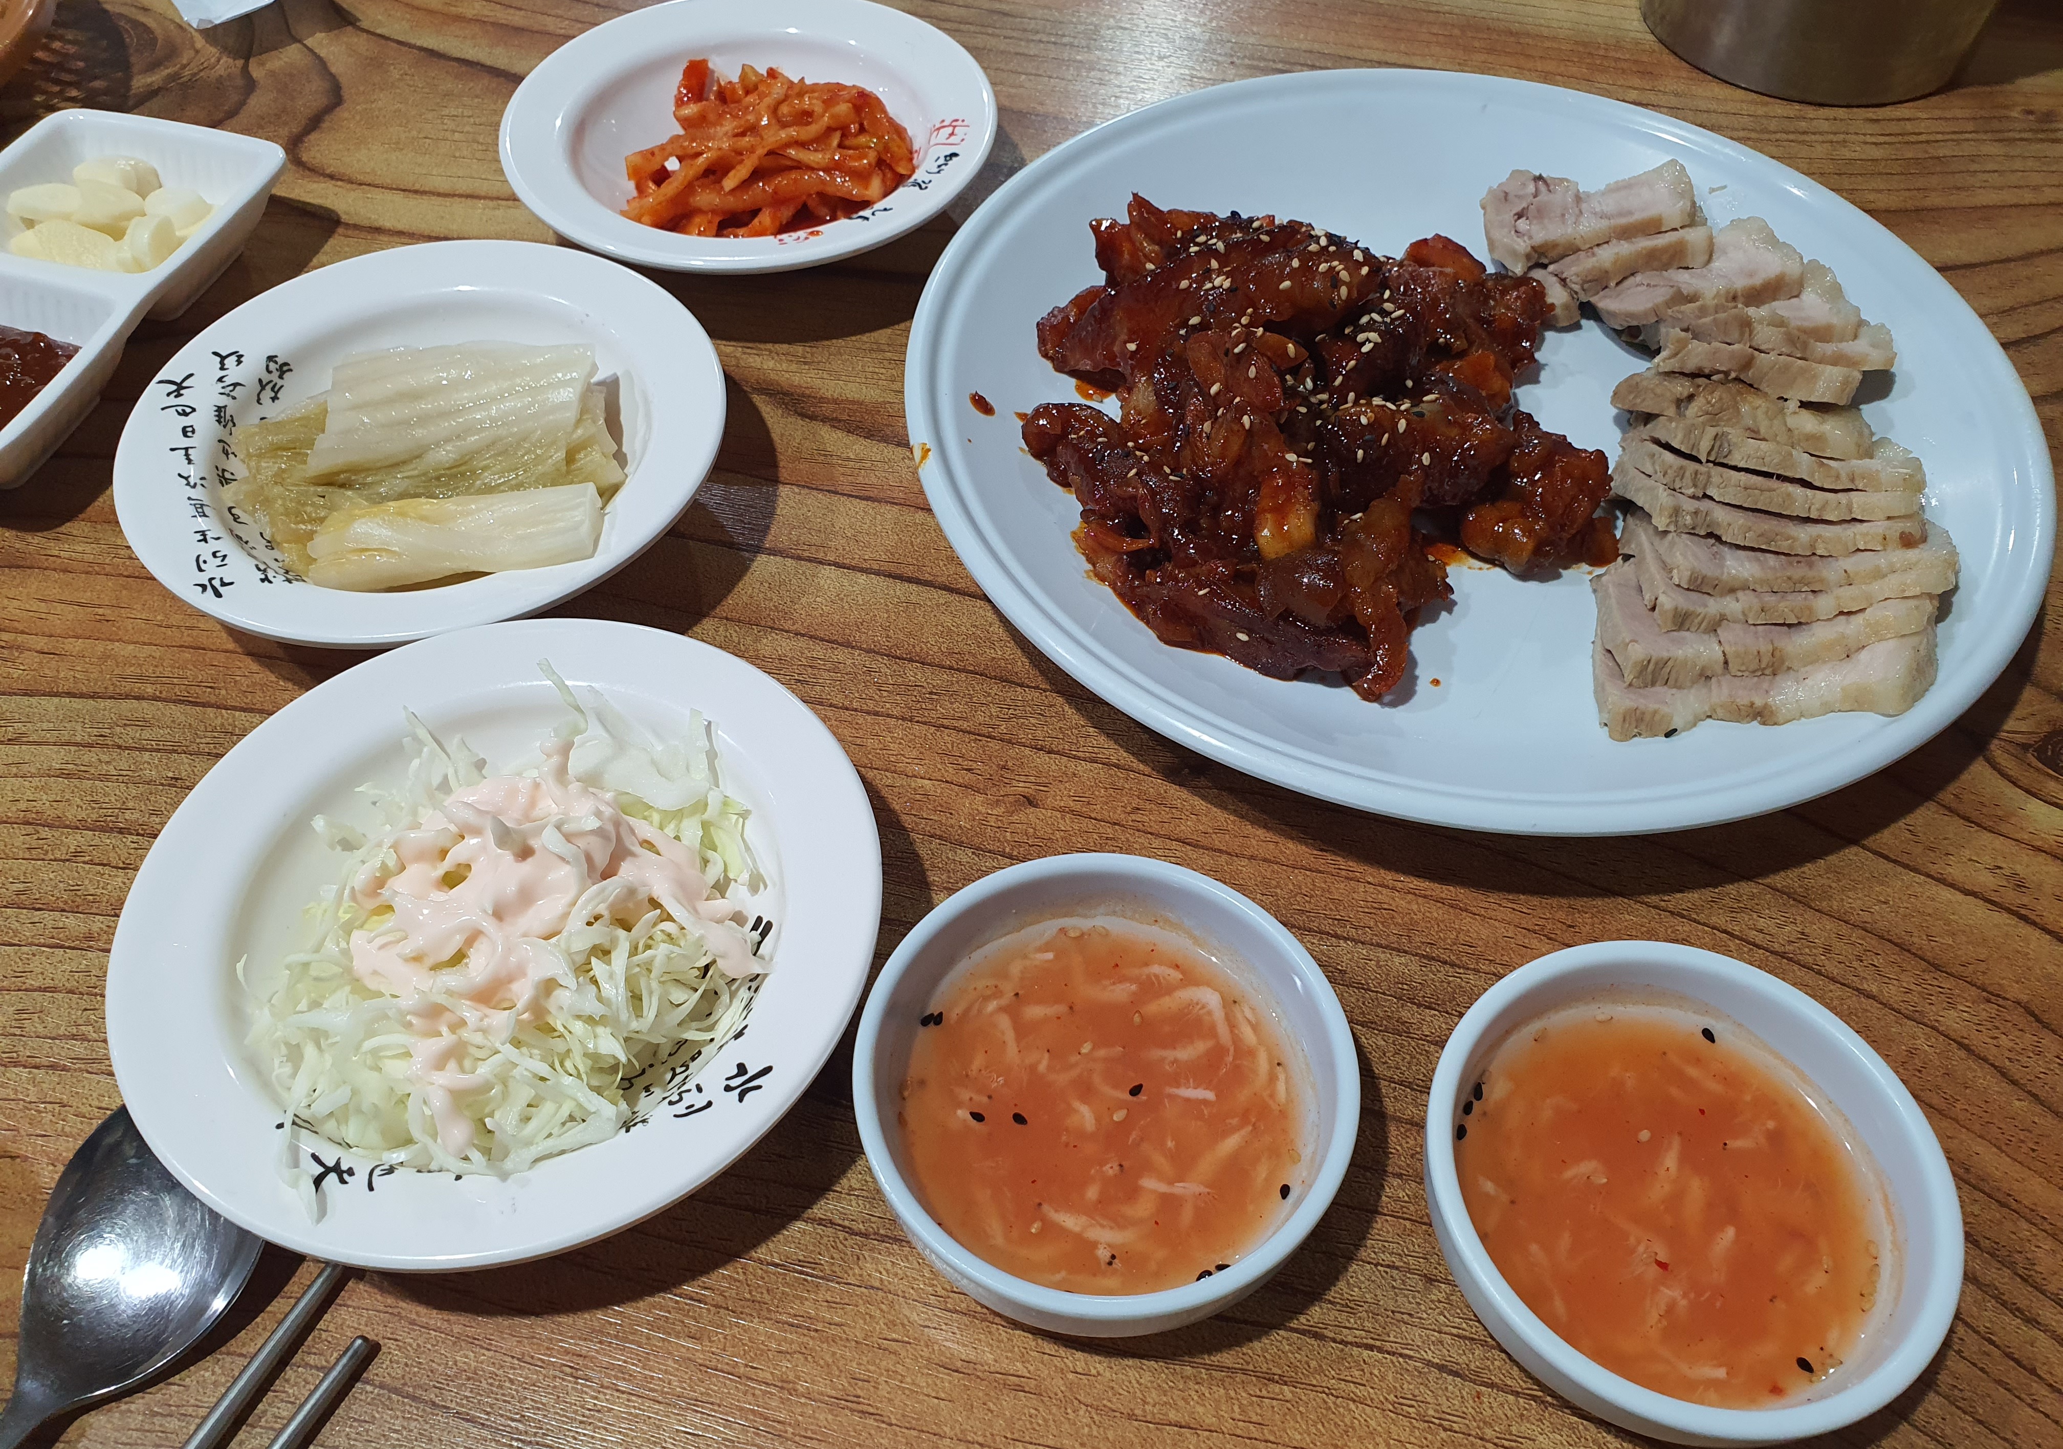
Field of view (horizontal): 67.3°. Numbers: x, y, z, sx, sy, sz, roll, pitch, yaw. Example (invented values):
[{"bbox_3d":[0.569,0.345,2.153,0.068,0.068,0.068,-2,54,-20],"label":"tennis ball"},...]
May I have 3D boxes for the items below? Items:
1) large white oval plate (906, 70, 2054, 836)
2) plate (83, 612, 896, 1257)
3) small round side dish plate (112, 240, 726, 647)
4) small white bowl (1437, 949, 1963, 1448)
[{"bbox_3d":[0.110,-0.081,0.406,0.284,0.030,0.284,1,53,-1],"label":"large white oval plate"},{"bbox_3d":[-0.102,0.041,0.310,0.144,0.026,0.144,1,53,-1],"label":"plate"},{"bbox_3d":[-0.148,-0.067,0.390,0.144,0.026,0.144,1,53,-1],"label":"small round side dish plate"},{"bbox_3d":[0.112,0.086,0.279,0.088,0.033,0.088,1,53,-1],"label":"small white bowl"}]

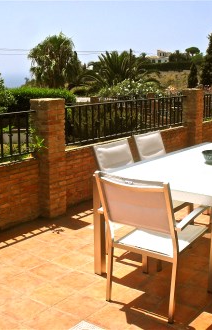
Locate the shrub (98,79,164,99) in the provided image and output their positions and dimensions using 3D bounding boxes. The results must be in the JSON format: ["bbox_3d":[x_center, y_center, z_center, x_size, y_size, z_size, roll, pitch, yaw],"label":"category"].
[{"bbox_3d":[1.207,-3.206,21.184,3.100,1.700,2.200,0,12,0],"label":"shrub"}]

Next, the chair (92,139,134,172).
[{"bbox_3d":[0.306,0.281,3.699,0.660,0.880,0.560,8,14,35],"label":"chair"}]

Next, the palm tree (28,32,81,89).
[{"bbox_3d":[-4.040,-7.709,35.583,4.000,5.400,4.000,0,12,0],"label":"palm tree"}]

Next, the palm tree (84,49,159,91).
[{"bbox_3d":[0.901,-4.945,26.372,4.300,3.800,4.300,0,11,0],"label":"palm tree"}]

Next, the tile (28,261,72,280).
[{"bbox_3d":[-0.419,0.800,3.373,0.245,0.015,0.245,10,16,38],"label":"tile"}]

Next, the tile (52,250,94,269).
[{"bbox_3d":[-0.259,0.756,3.570,0.245,0.015,0.245,10,16,38],"label":"tile"}]

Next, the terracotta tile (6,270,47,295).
[{"bbox_3d":[-0.579,0.844,3.159,0.258,0.018,0.258,8,14,35],"label":"terracotta tile"}]

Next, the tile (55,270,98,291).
[{"bbox_3d":[-0.218,0.834,3.219,0.245,0.015,0.245,10,16,38],"label":"tile"}]

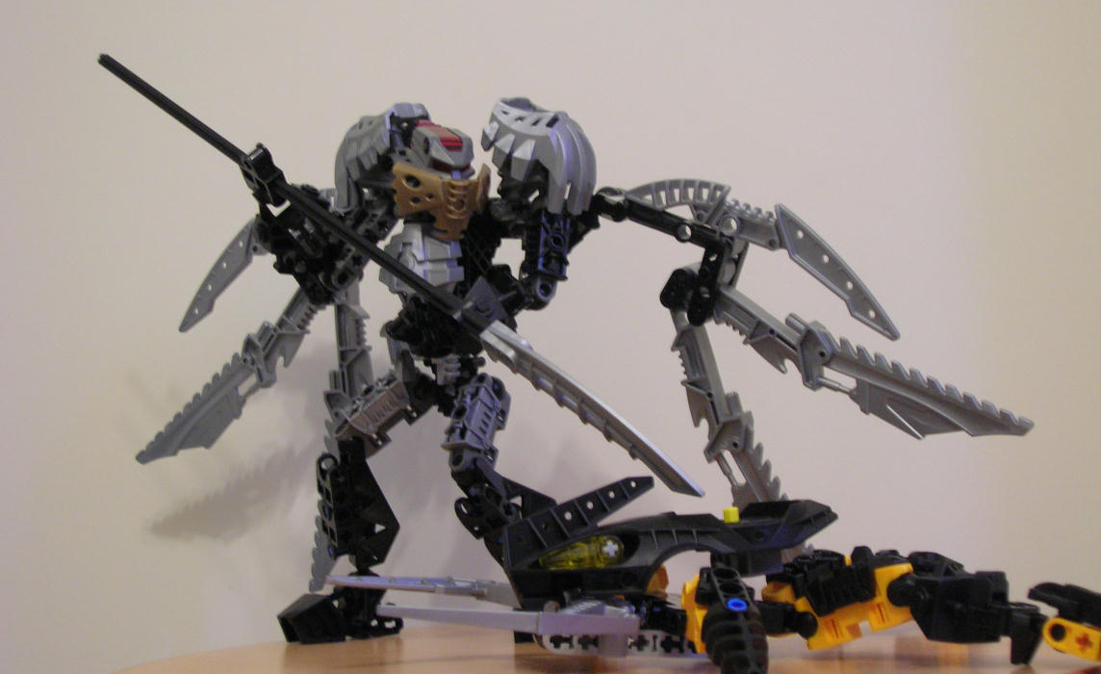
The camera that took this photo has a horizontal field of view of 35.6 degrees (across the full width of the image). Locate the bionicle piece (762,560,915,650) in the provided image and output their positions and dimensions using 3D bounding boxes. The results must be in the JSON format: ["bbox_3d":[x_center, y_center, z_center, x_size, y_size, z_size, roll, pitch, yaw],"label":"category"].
[{"bbox_3d":[0.089,0.083,0.532,0.039,0.018,0.023,-15,0,-21],"label":"bionicle piece"}]

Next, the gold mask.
[{"bbox_3d":[-0.037,-0.050,0.630,0.041,0.028,0.016,1,-1,-32],"label":"gold mask"}]

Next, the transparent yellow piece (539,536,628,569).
[{"bbox_3d":[0.010,0.068,0.537,0.028,0.009,0.009,-9,-5,-4],"label":"transparent yellow piece"}]

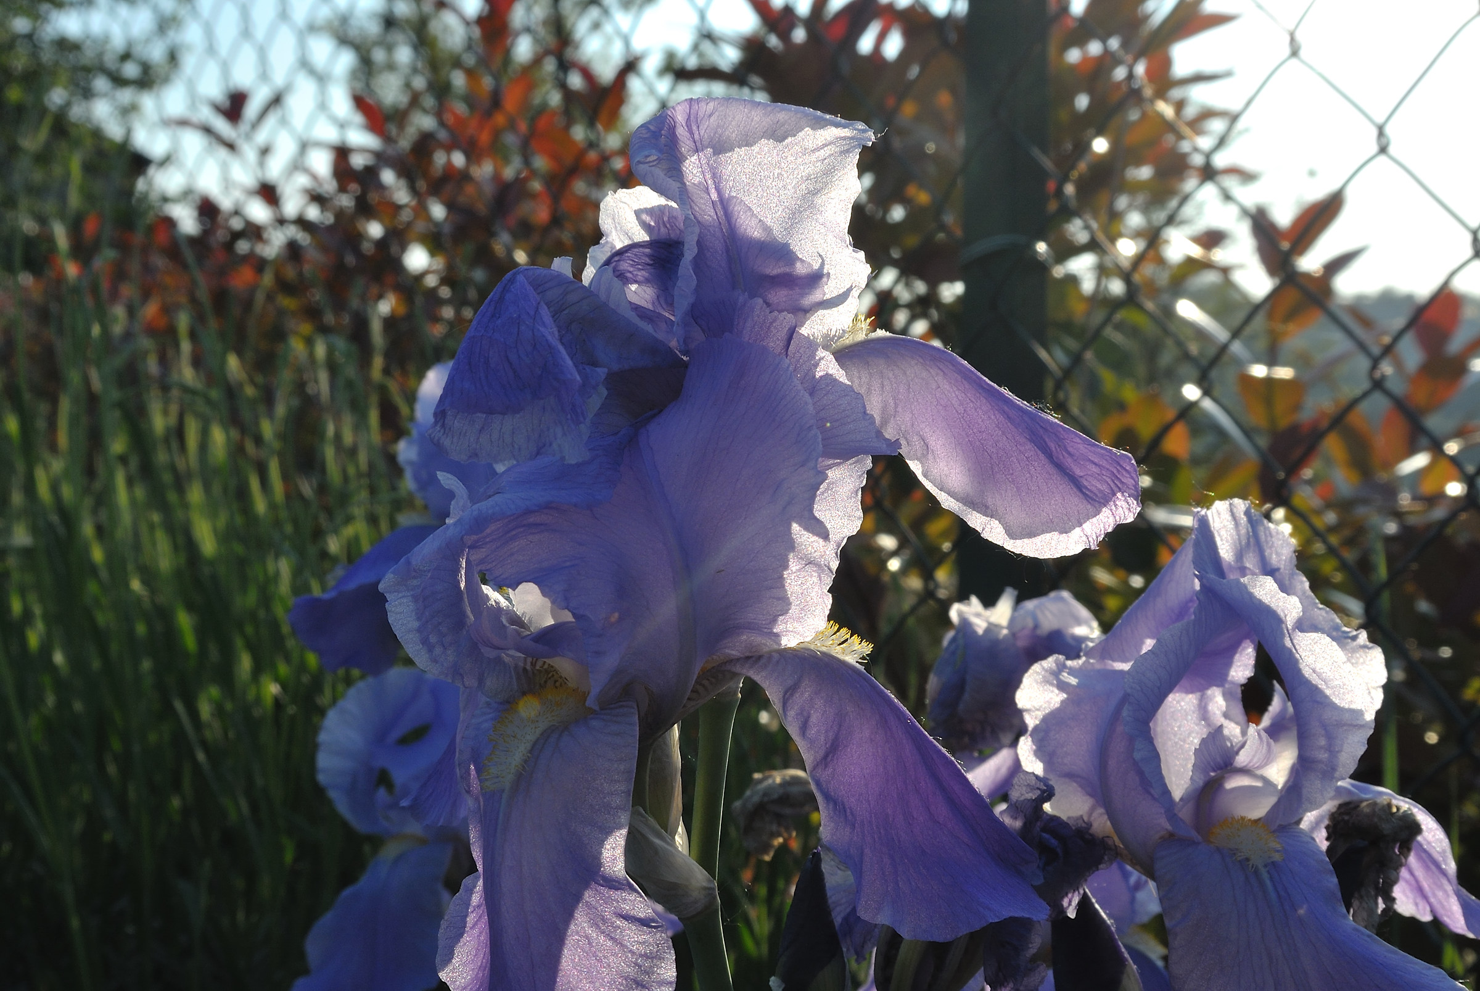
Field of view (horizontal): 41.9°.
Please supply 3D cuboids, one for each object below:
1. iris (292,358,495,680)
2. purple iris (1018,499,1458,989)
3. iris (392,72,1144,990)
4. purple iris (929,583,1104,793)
[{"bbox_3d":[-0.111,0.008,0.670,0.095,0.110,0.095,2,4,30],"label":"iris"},{"bbox_3d":[0.128,0.064,0.490,0.115,0.128,0.110,-1,4,-11],"label":"purple iris"},{"bbox_3d":[0.005,0.011,0.410,0.160,0.193,0.140,1,4,19],"label":"iris"},{"bbox_3d":[0.095,0.067,0.660,0.064,0.072,0.064,1,4,11],"label":"purple iris"}]

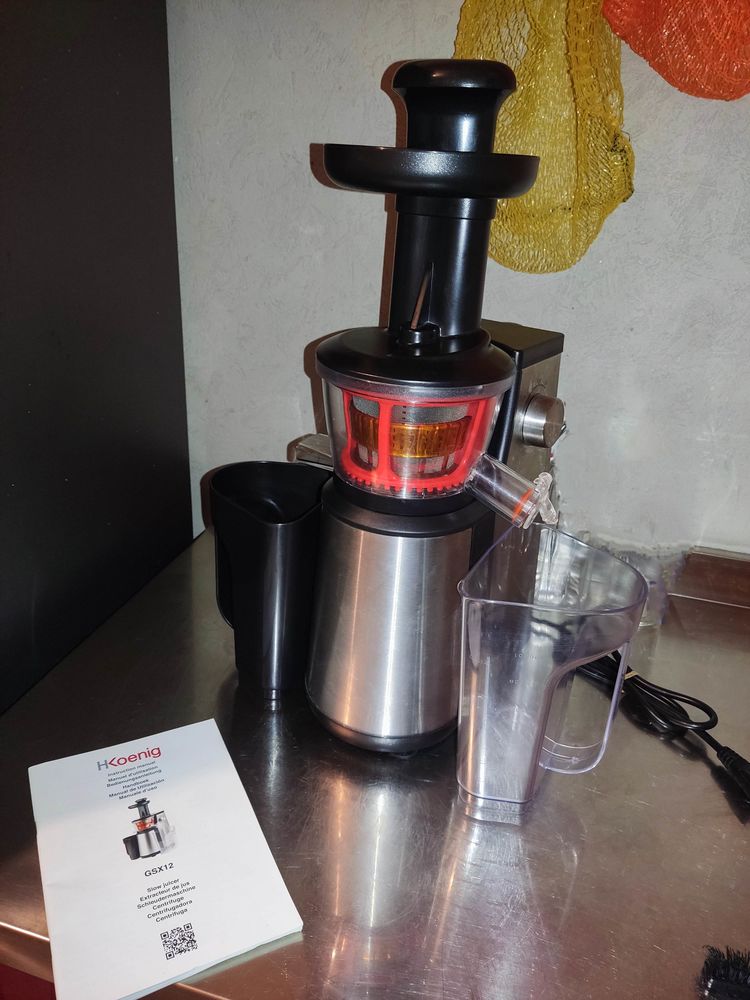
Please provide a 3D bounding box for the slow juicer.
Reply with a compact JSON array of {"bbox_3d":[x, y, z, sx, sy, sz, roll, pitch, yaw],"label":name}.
[{"bbox_3d":[0.067,-0.063,0.610,0.238,0.518,0.262,20,29,29],"label":"slow juicer"}]

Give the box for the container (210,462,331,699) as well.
[{"bbox_3d":[-0.093,0.069,0.693,0.106,0.187,0.124,20,29,29],"label":"container"}]

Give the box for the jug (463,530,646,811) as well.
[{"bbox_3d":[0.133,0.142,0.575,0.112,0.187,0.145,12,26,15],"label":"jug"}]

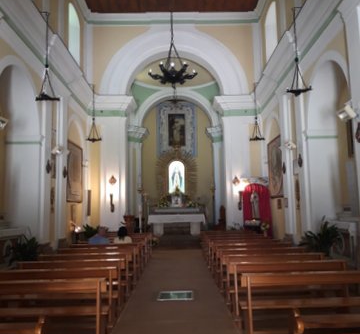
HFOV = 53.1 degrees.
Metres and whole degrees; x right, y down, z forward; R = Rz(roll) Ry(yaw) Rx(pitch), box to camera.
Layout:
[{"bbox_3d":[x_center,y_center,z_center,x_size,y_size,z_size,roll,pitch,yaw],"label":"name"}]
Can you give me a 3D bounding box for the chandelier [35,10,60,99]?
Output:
[{"bbox_3d":[-3.638,-3.039,9.899,0.640,2.560,0.640,-1,-7,-1],"label":"chandelier"}]

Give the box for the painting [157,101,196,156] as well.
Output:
[{"bbox_3d":[-0.202,-2.385,22.476,2.462,3.439,0.120,-1,-7,-1],"label":"painting"}]

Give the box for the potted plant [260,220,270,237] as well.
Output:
[{"bbox_3d":[3.820,2.780,16.108,0.448,0.859,0.440,-1,-7,-1],"label":"potted plant"}]

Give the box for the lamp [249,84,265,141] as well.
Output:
[{"bbox_3d":[3.303,-2.339,15.463,0.640,2.570,0.640,-1,-7,-1],"label":"lamp"}]

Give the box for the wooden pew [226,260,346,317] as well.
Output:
[{"bbox_3d":[1.486,1.720,5.111,1.612,0.803,0.600,-1,-7,-1],"label":"wooden pew"}]

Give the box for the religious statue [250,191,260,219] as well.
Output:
[{"bbox_3d":[3.547,1.805,16.935,0.470,1.307,0.400,-1,-7,-1],"label":"religious statue"}]

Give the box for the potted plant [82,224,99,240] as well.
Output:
[{"bbox_3d":[-3.494,2.766,14.144,0.750,1.090,0.750,-1,-7,-1],"label":"potted plant"}]

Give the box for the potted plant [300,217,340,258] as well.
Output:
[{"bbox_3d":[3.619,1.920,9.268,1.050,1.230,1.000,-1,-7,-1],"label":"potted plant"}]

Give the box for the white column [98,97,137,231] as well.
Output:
[{"bbox_3d":[-3.148,-0.039,18.729,1.907,7.203,1.200,-1,-7,-1],"label":"white column"}]

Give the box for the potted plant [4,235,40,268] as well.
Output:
[{"bbox_3d":[-3.814,2.127,8.779,0.920,1.000,0.900,-1,-7,-1],"label":"potted plant"}]

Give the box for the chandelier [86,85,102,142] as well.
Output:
[{"bbox_3d":[-3.652,-2.287,15.399,0.640,2.610,0.640,-1,-7,-1],"label":"chandelier"}]

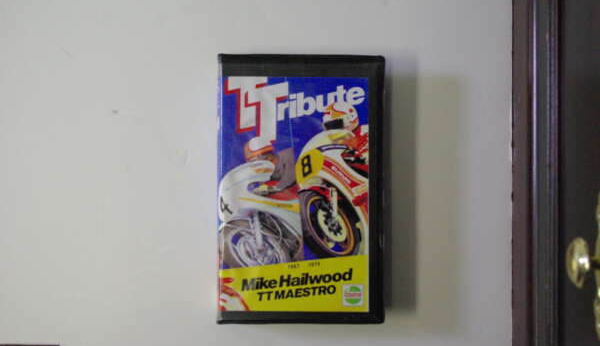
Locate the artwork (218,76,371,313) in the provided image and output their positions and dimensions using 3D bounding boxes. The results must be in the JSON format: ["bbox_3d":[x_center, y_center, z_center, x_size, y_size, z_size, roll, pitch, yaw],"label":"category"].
[{"bbox_3d":[-0.004,0.016,0.648,0.113,0.004,0.177,0,90,-1],"label":"artwork"}]

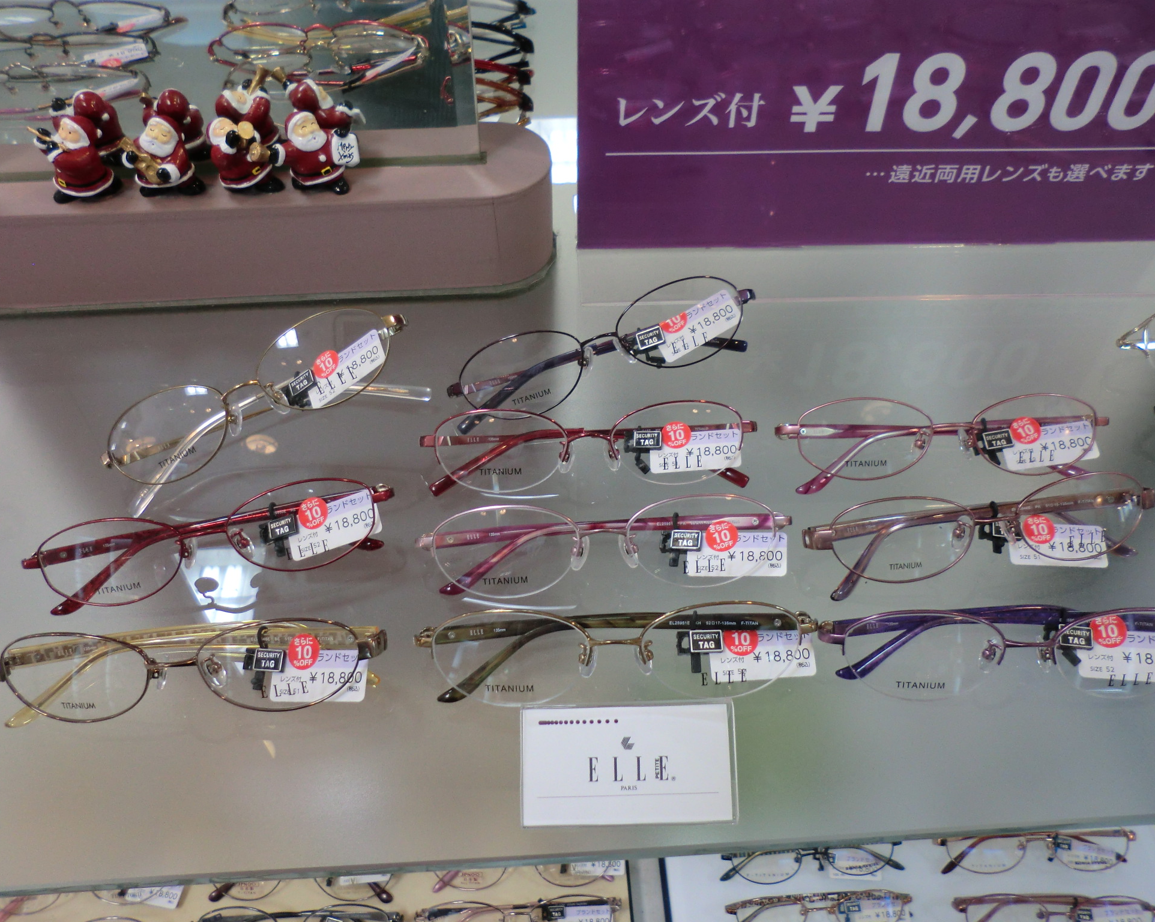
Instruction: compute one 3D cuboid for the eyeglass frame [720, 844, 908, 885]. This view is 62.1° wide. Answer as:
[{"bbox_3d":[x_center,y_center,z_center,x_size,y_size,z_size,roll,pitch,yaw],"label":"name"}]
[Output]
[{"bbox_3d":[0.169,0.285,0.700,0.132,0.039,0.033,-2,6,-3],"label":"eyeglass frame"}]

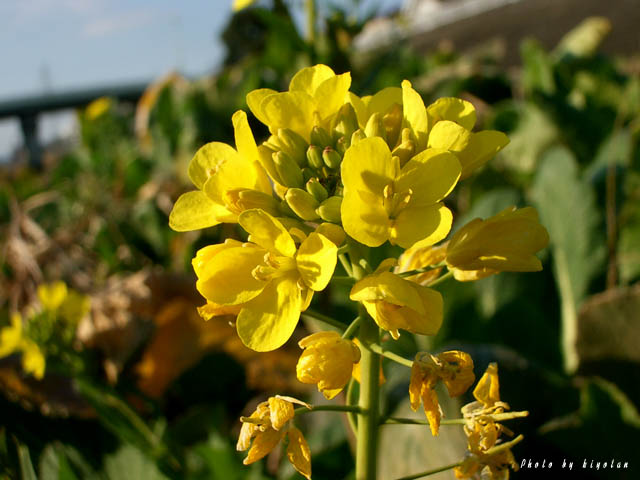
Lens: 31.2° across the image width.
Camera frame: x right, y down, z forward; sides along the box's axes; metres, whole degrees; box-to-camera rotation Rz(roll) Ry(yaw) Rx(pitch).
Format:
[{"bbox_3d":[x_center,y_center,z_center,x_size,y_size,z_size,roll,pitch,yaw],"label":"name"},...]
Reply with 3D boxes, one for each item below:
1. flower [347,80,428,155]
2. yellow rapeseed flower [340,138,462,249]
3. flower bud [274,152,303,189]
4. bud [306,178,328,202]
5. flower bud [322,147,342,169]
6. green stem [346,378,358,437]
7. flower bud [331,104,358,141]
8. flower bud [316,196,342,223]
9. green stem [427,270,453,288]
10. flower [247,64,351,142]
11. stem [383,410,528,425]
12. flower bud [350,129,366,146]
[{"bbox_3d":[0.011,-0.021,0.195,0.015,0.013,0.012,-1,-23,-7],"label":"flower"},{"bbox_3d":[0.013,-0.008,0.186,0.019,0.018,0.011,0,-20,-2],"label":"yellow rapeseed flower"},{"bbox_3d":[-0.005,-0.012,0.197,0.004,0.008,0.004,-37,30,0],"label":"flower bud"},{"bbox_3d":[0.000,-0.008,0.186,0.003,0.005,0.003,-34,34,0],"label":"bud"},{"bbox_3d":[0.002,-0.014,0.199,0.003,0.004,0.003,-25,30,0],"label":"flower bud"},{"bbox_3d":[0.006,0.030,0.208,0.002,0.011,0.002,-2,0,0],"label":"green stem"},{"bbox_3d":[0.004,-0.020,0.192,0.005,0.007,0.005,6,17,0],"label":"flower bud"},{"bbox_3d":[0.002,-0.005,0.195,0.006,0.004,0.004,-13,0,-30],"label":"flower bud"},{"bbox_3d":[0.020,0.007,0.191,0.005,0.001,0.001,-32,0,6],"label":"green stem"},{"bbox_3d":[-0.004,-0.023,0.197,0.018,0.012,0.011,1,-23,7],"label":"flower"},{"bbox_3d":[0.023,0.029,0.191,0.024,0.001,0.001,-2,0,6],"label":"stem"},{"bbox_3d":[0.006,-0.016,0.190,0.003,0.005,0.003,9,22,0],"label":"flower bud"}]

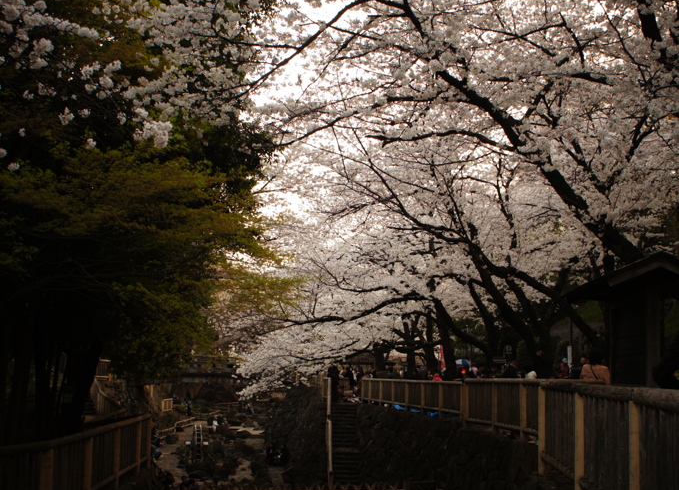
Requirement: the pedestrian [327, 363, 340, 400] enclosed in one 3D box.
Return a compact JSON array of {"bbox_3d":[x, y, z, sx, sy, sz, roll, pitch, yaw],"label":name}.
[{"bbox_3d":[-0.274,6.254,35.000,0.520,1.680,0.340,-2,-9,14],"label":"pedestrian"}]

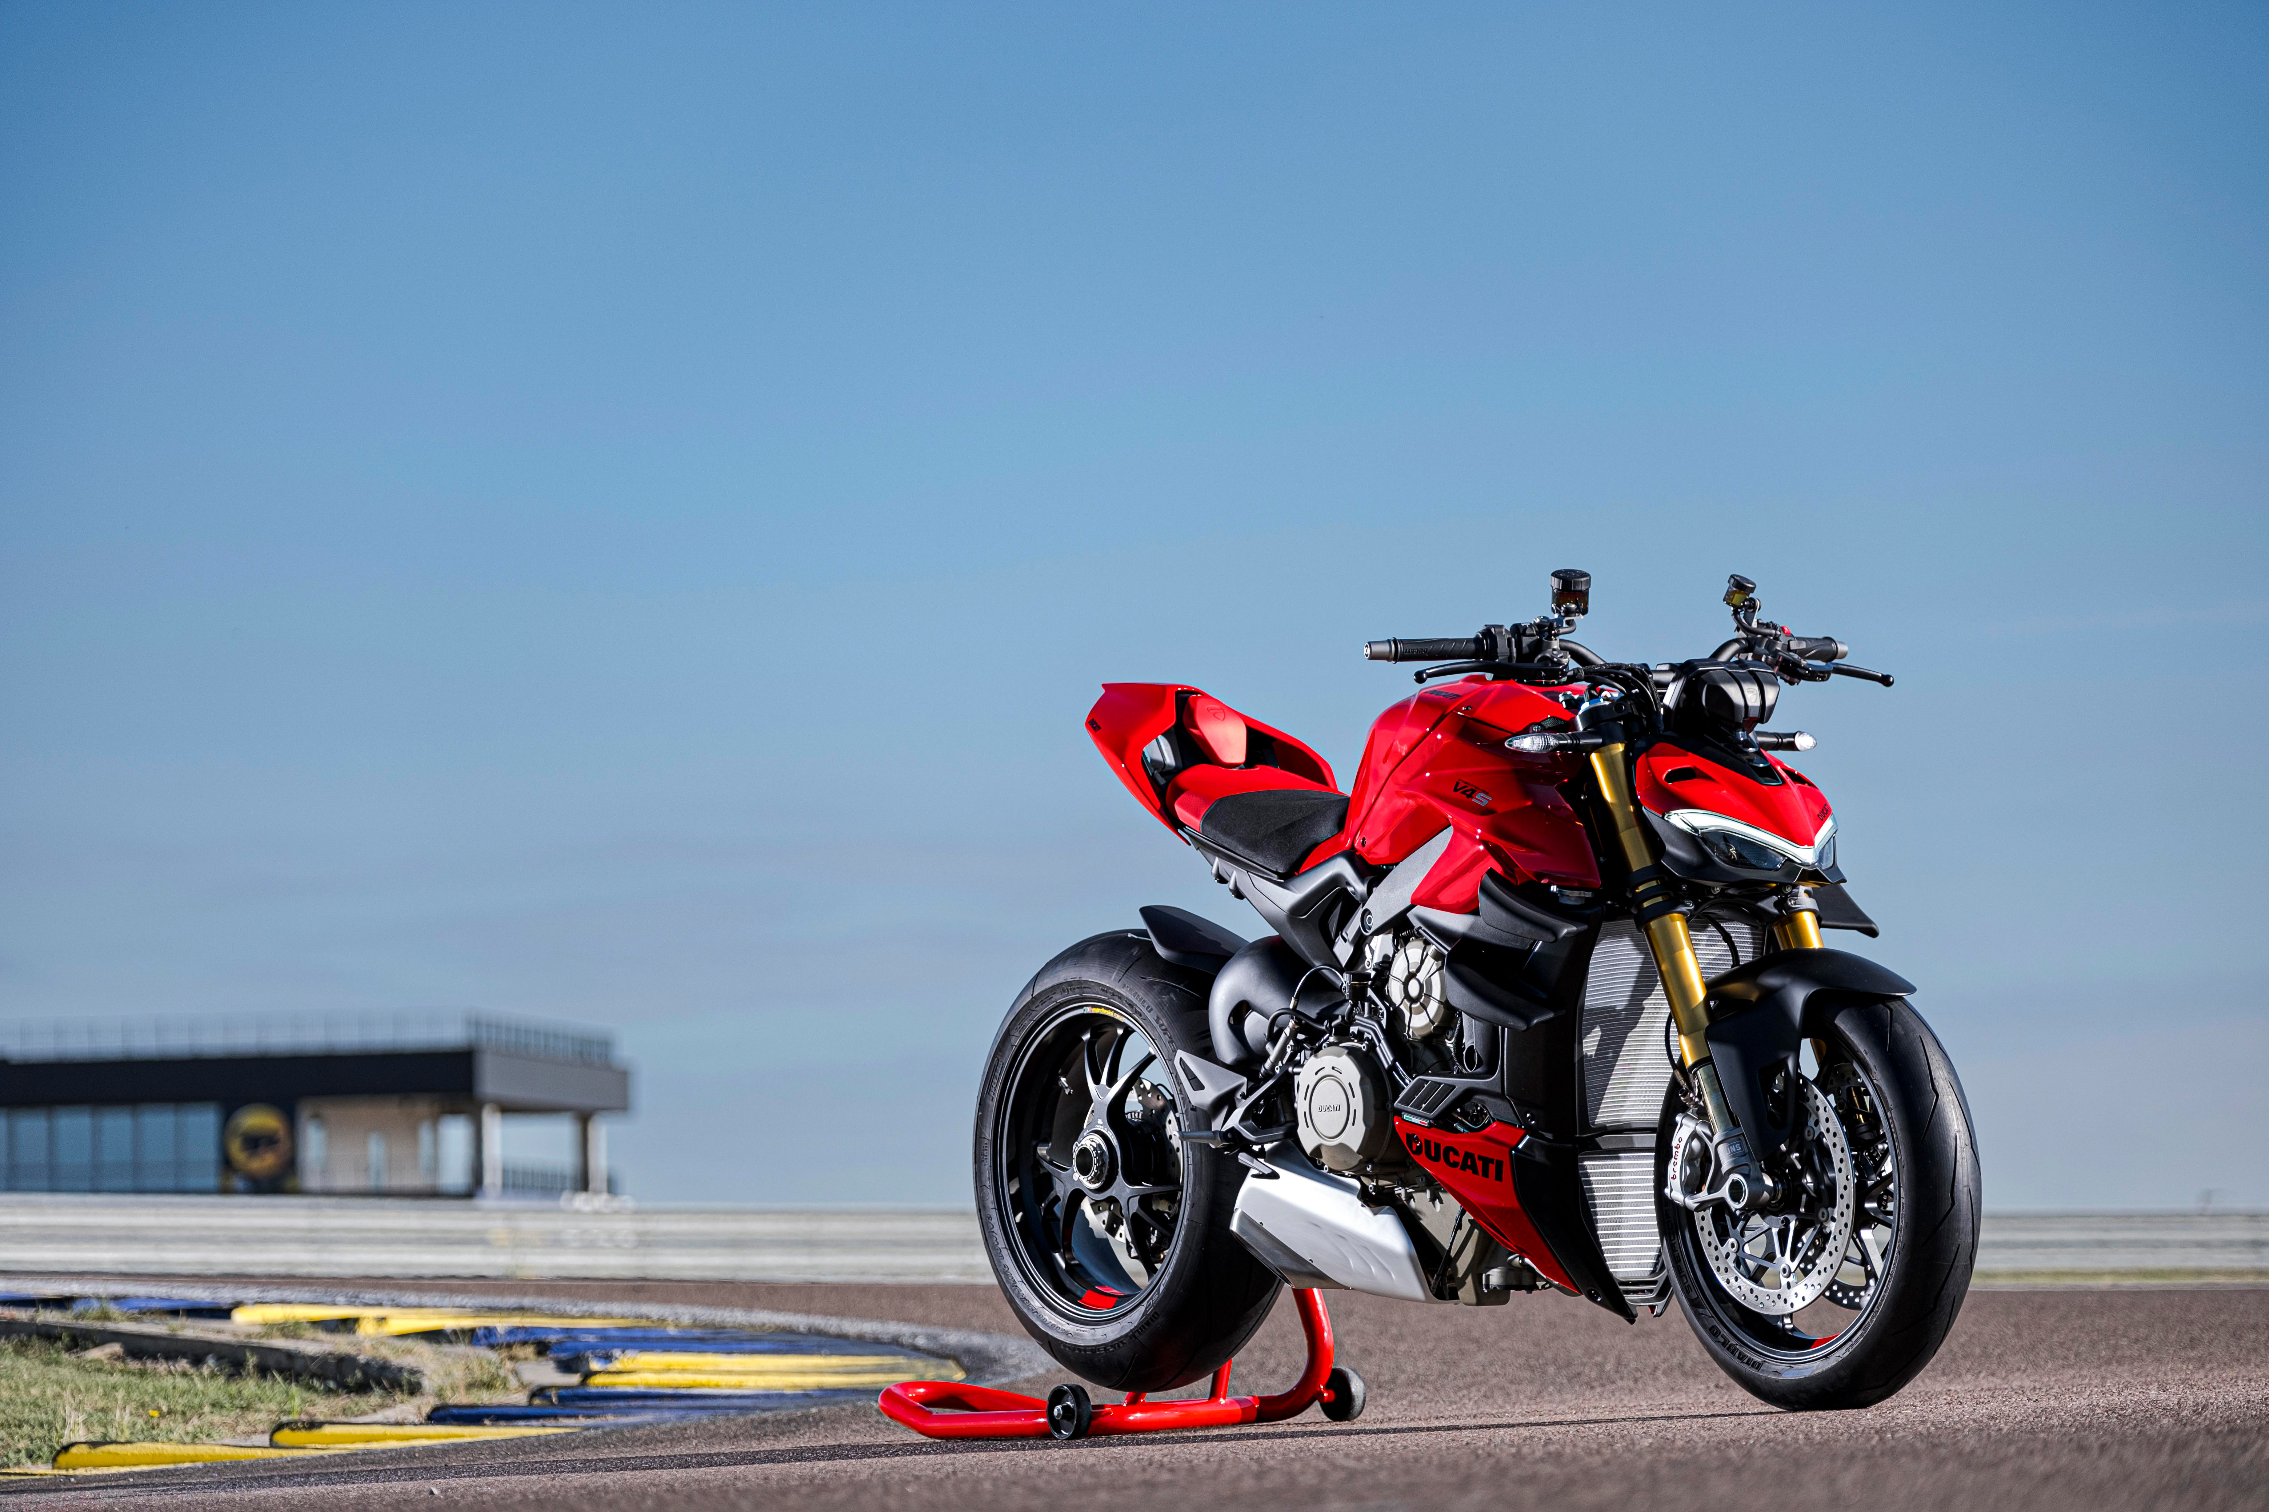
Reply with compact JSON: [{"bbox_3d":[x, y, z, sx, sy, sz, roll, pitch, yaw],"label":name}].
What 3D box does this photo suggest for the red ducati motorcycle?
[{"bbox_3d":[0.434,0.341,13.345,0.845,1.130,2.120,0,-3,-37],"label":"red ducati motorcycle"}]

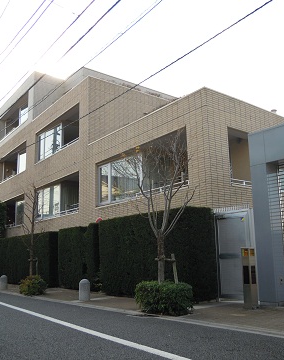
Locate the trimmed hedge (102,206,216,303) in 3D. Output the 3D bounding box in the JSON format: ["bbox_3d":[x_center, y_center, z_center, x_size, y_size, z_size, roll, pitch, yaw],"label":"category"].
[{"bbox_3d":[0.282,2.236,11.530,0.800,2.370,4.300,7,-14,-36],"label":"trimmed hedge"}]

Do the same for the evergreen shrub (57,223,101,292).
[{"bbox_3d":[-2.275,3.030,15.213,0.800,2.420,2.800,7,-14,-36],"label":"evergreen shrub"}]

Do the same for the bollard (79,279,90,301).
[{"bbox_3d":[-1.683,3.206,11.391,0.300,0.610,0.300,-1,-11,0],"label":"bollard"}]

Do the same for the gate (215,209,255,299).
[{"bbox_3d":[2.370,1.947,10.213,0.150,2.300,1.100,8,-15,-39],"label":"gate"}]

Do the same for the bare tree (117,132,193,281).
[{"bbox_3d":[0.331,0.877,8.585,1.450,3.900,1.500,7,-14,-36],"label":"bare tree"}]

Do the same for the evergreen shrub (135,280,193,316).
[{"bbox_3d":[0.440,2.473,8.263,0.750,0.640,1.150,7,-14,-36],"label":"evergreen shrub"}]

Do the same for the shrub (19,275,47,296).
[{"bbox_3d":[-4.037,3.824,14.365,0.850,0.750,1.000,7,-14,-36],"label":"shrub"}]

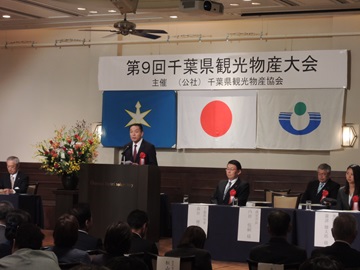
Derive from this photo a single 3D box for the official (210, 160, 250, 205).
[{"bbox_3d":[0.596,0.979,13.900,0.520,1.310,0.800,1,-2,31],"label":"official"}]

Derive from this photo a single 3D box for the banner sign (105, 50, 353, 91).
[{"bbox_3d":[0.552,-1.047,16.993,4.500,0.590,0.030,1,-2,28],"label":"banner sign"}]

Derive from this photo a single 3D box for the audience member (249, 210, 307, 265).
[{"bbox_3d":[0.840,1.222,8.322,0.500,1.250,0.780,1,-1,20],"label":"audience member"}]

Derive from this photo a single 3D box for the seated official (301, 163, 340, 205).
[{"bbox_3d":[2.007,1.071,15.202,0.540,1.310,0.800,1,-2,29],"label":"seated official"}]

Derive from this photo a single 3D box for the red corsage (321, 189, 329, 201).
[{"bbox_3d":[2.111,0.881,15.150,0.110,0.170,0.050,1,-2,29],"label":"red corsage"}]

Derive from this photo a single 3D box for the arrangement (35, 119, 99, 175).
[{"bbox_3d":[-1.666,0.200,15.400,0.950,0.840,0.800,1,-2,28],"label":"arrangement"}]

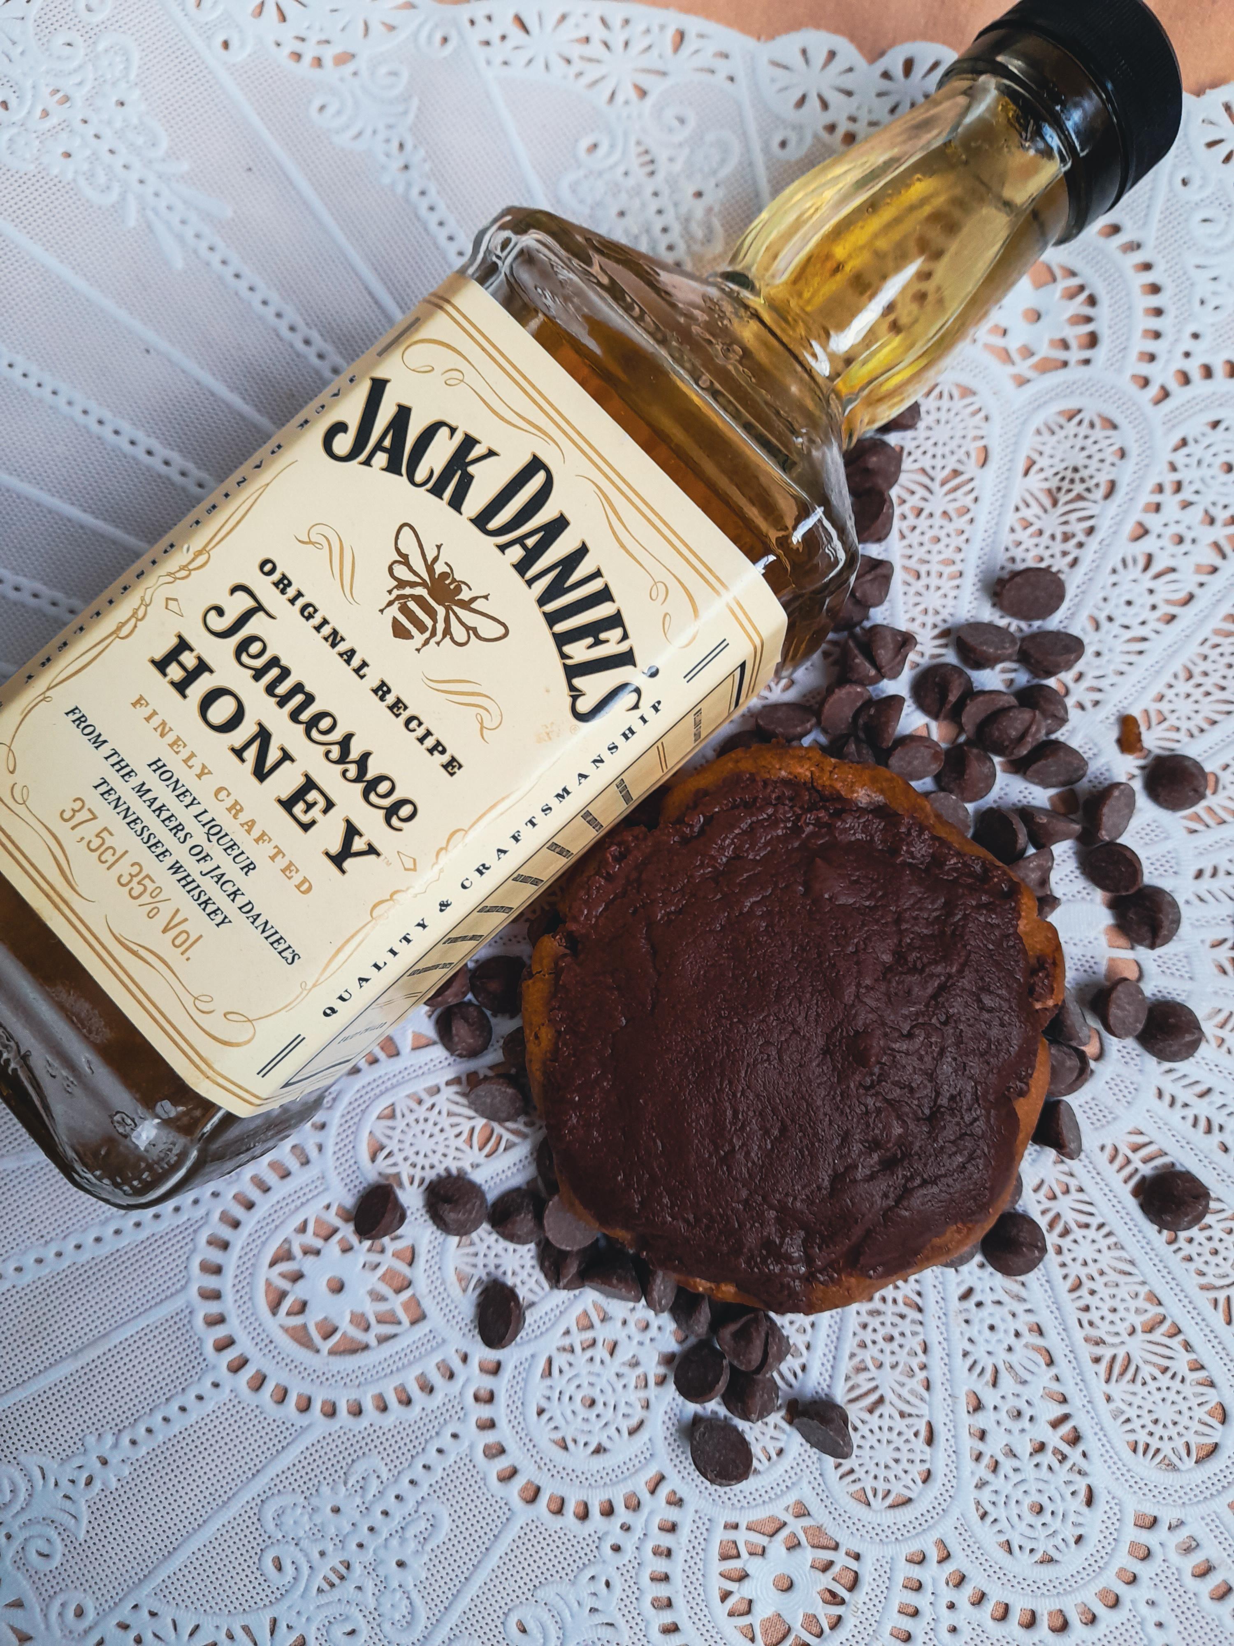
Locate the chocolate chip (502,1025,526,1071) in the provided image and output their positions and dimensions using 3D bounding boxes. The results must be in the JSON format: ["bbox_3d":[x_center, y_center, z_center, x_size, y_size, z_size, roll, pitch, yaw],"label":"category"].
[{"bbox_3d":[-0.015,0.038,0.199,0.010,0.007,0.010,0,86,3],"label":"chocolate chip"}]

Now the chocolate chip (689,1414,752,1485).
[{"bbox_3d":[0.016,0.104,0.195,0.011,0.007,0.011,10,52,-13],"label":"chocolate chip"}]

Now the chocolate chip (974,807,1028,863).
[{"bbox_3d":[0.066,0.001,0.200,0.007,0.010,0.010,-14,84,-31],"label":"chocolate chip"}]

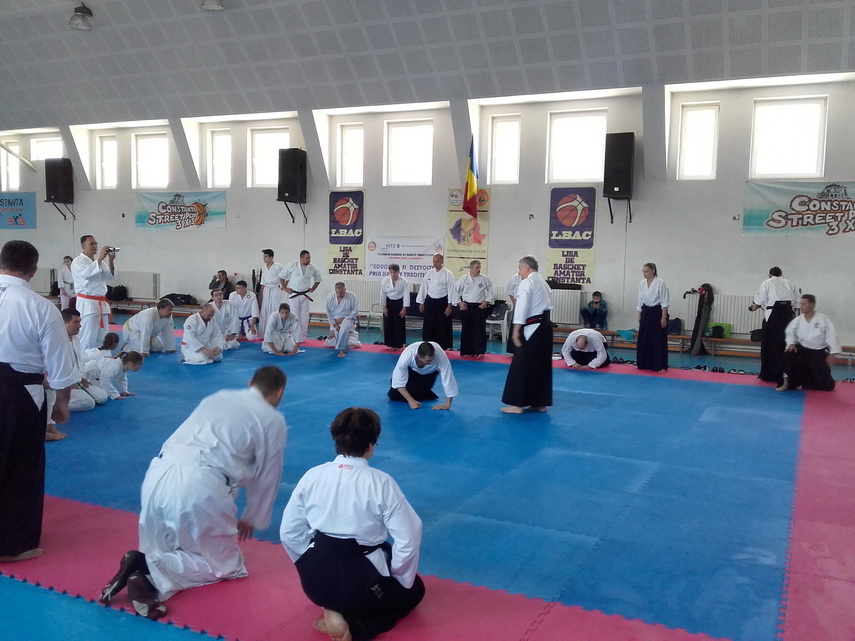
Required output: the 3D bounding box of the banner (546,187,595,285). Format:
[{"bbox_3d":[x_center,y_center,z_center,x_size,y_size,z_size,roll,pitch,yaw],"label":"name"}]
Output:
[{"bbox_3d":[2.938,-1.732,15.618,0.990,2.006,0.030,3,5,24],"label":"banner"}]

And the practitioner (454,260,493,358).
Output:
[{"bbox_3d":[0.809,-0.225,13.285,0.640,1.680,0.380,2,4,6],"label":"practitioner"}]

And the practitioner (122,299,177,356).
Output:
[{"bbox_3d":[-4.599,0.087,12.615,0.750,0.880,0.560,4,5,27],"label":"practitioner"}]

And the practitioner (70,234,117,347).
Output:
[{"bbox_3d":[-4.479,-0.188,10.279,0.580,1.830,0.500,3,5,17],"label":"practitioner"}]

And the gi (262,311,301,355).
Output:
[{"bbox_3d":[-2.512,0.207,13.194,0.640,0.680,0.660,1,4,-5],"label":"gi"}]

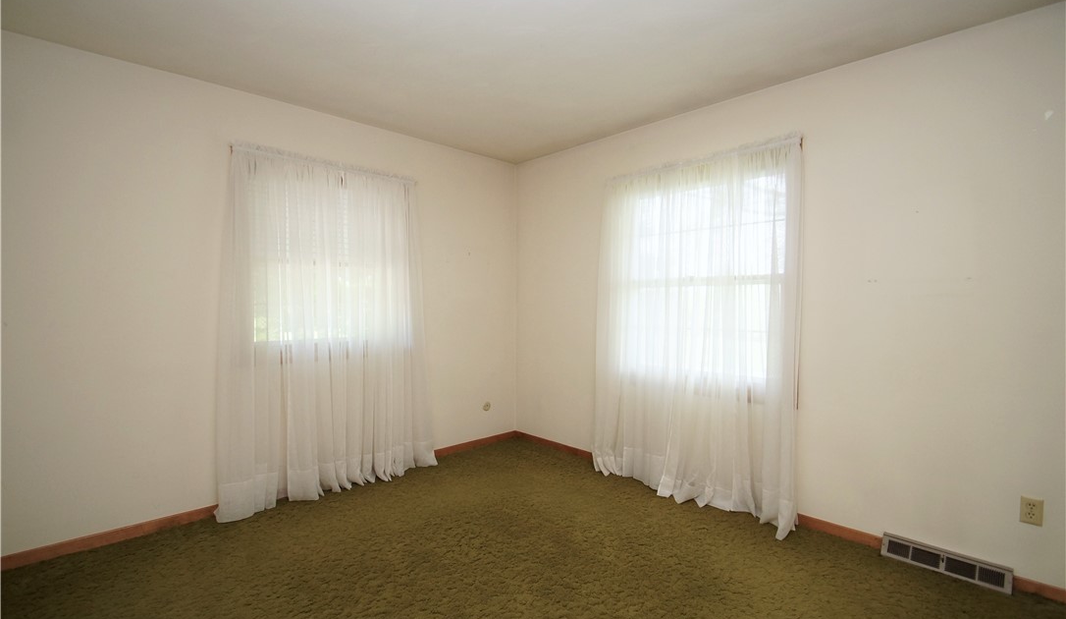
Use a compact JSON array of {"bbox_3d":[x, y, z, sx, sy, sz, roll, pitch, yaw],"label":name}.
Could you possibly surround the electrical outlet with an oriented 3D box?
[{"bbox_3d":[2.088,0.846,1.857,0.070,0.114,0.009,1,2,45],"label":"electrical outlet"}]

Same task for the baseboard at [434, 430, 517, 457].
[{"bbox_3d":[-0.459,1.129,3.730,0.840,0.065,0.015,-1,2,-44],"label":"baseboard"}]

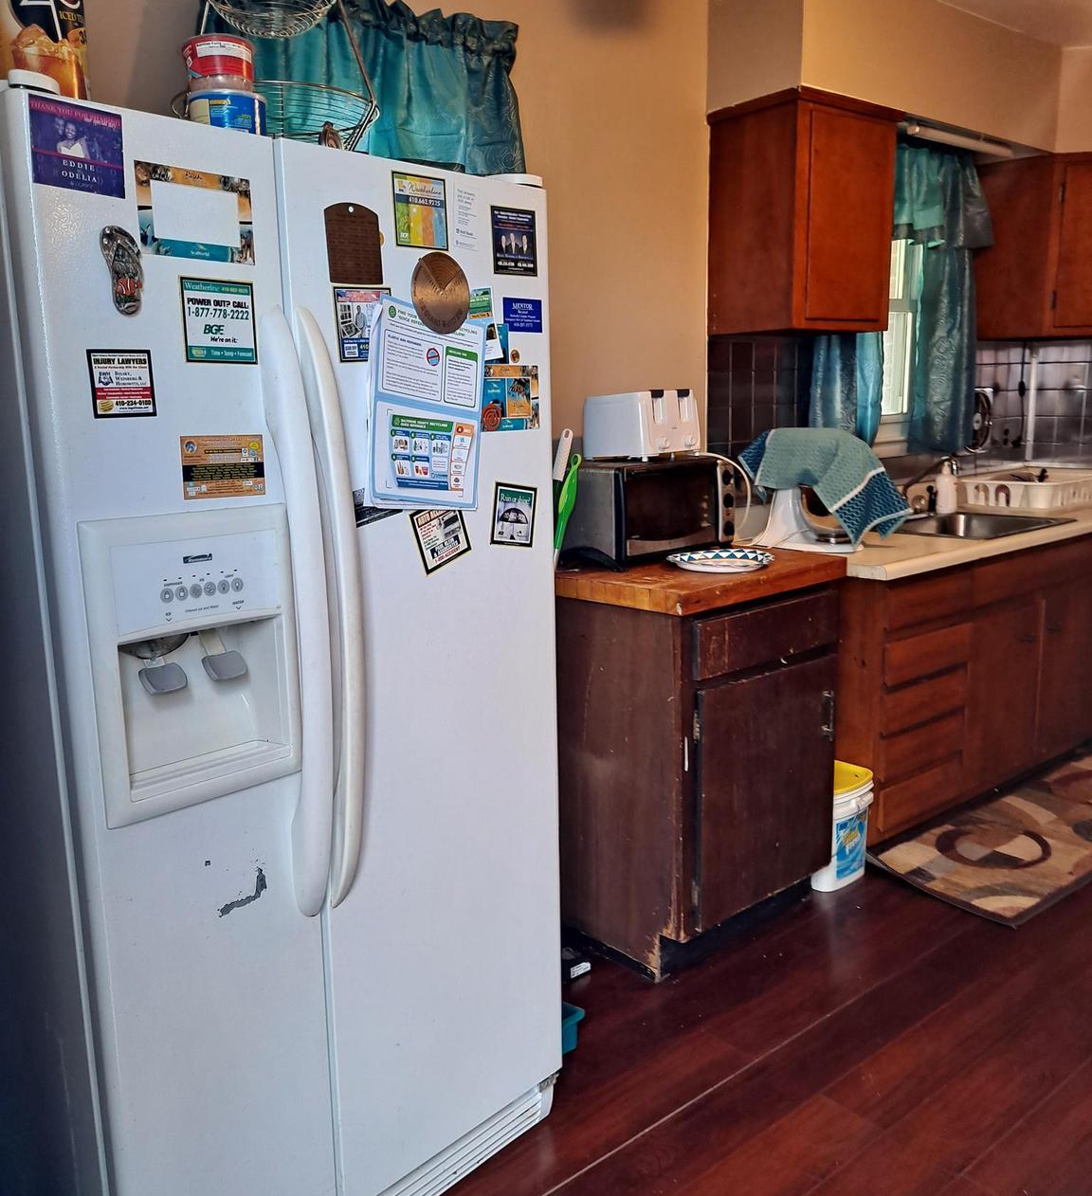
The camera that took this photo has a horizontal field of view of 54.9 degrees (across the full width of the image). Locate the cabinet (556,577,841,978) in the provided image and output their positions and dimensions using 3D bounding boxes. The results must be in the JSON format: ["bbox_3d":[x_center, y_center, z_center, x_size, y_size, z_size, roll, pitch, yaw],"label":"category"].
[{"bbox_3d":[0.323,0.389,2.745,0.585,0.890,0.630,-10,15,-39],"label":"cabinet"}]

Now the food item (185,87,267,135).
[{"bbox_3d":[-0.417,-0.615,1.380,0.097,0.078,0.097,10,16,43],"label":"food item"}]

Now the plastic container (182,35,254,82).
[{"bbox_3d":[-0.422,-0.681,1.362,0.087,0.062,0.087,10,16,43],"label":"plastic container"}]

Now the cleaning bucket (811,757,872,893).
[{"bbox_3d":[0.794,0.642,2.939,0.210,0.298,0.180,-10,15,-39],"label":"cleaning bucket"}]

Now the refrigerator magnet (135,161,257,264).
[{"bbox_3d":[-0.416,-0.457,1.257,0.006,0.102,0.152,10,16,43],"label":"refrigerator magnet"}]

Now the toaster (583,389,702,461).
[{"bbox_3d":[0.255,-0.470,2.830,0.220,0.175,0.275,10,16,42],"label":"toaster"}]

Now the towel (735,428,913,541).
[{"bbox_3d":[0.789,-0.334,3.006,0.220,0.290,0.400,-10,15,-39],"label":"towel"}]

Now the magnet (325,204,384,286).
[{"bbox_3d":[-0.259,-0.478,1.420,0.008,0.107,0.093,10,16,43],"label":"magnet"}]

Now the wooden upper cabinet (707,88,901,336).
[{"bbox_3d":[0.743,-1.097,3.101,0.465,0.620,0.325,-10,15,-39],"label":"wooden upper cabinet"}]

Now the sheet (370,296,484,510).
[{"bbox_3d":[-0.169,-0.280,1.552,0.009,0.282,0.212,10,8,43],"label":"sheet"}]

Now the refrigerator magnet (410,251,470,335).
[{"bbox_3d":[-0.153,-0.446,1.538,0.008,0.119,0.119,10,16,43],"label":"refrigerator magnet"}]

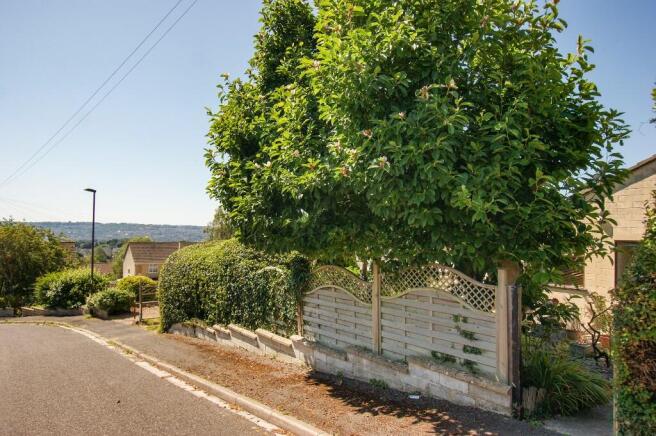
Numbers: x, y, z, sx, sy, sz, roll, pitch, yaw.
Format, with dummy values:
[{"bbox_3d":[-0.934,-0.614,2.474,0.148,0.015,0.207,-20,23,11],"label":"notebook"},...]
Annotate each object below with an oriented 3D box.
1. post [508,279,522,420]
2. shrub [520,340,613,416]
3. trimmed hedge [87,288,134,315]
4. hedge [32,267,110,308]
[{"bbox_3d":[2.069,1.446,4.420,0.105,1.440,0.105,1,-2,-43],"label":"post"},{"bbox_3d":[2.817,1.856,4.750,0.950,0.700,0.880,-1,-2,37],"label":"shrub"},{"bbox_3d":[-8.452,3.272,15.600,1.650,0.980,1.350,-1,-2,37],"label":"trimmed hedge"},{"bbox_3d":[-11.122,3.106,17.400,2.800,1.650,2.000,0,-1,-6],"label":"hedge"}]

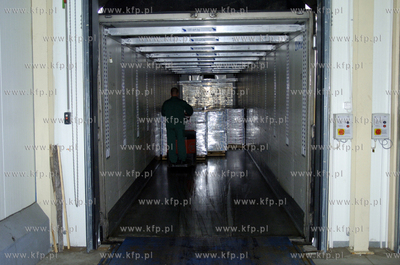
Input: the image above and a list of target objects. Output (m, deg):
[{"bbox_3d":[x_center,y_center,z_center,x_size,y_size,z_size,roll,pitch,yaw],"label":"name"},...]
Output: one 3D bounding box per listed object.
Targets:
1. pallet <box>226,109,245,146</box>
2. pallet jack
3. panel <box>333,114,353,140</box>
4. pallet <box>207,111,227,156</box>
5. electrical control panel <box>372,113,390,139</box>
[{"bbox_3d":[1.150,-0.140,13.150,0.590,1.270,0.800,0,5,1],"label":"pallet"},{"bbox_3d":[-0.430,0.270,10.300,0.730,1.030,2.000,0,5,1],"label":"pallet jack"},{"bbox_3d":[1.654,-0.073,4.605,0.190,0.285,0.115,0,3,1],"label":"panel"},{"bbox_3d":[0.475,0.005,11.620,0.590,1.260,0.800,0,5,1],"label":"pallet"},{"bbox_3d":[2.066,-0.073,4.595,0.190,0.285,0.115,0,3,1],"label":"electrical control panel"}]

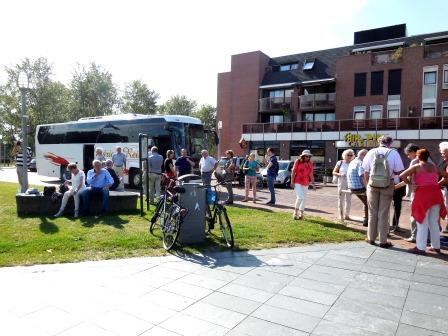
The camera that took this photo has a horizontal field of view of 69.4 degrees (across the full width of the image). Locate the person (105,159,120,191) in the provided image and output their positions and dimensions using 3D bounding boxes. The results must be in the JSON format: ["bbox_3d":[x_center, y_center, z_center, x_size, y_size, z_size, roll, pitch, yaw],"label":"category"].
[{"bbox_3d":[-3.043,0.384,8.950,0.700,1.280,0.520,-3,4,-41],"label":"person"}]

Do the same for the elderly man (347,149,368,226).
[{"bbox_3d":[2.963,0.412,7.100,0.500,1.660,0.520,-3,5,-45],"label":"elderly man"}]

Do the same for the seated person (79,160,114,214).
[{"bbox_3d":[-3.061,0.455,7.828,0.620,1.360,0.820,0,2,-9],"label":"seated person"}]

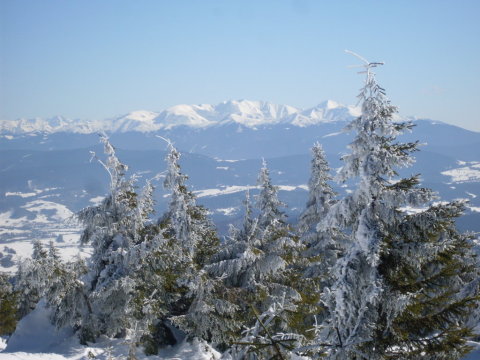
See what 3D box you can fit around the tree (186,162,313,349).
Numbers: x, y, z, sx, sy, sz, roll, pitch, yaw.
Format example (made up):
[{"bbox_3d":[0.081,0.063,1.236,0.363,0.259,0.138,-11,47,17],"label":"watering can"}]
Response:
[{"bbox_3d":[0.108,0.860,18.000,1.400,2.118,1.400,0,2,0],"label":"tree"}]

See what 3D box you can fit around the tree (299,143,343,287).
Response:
[{"bbox_3d":[1.057,0.746,20.500,1.100,2.464,1.100,0,2,0],"label":"tree"}]

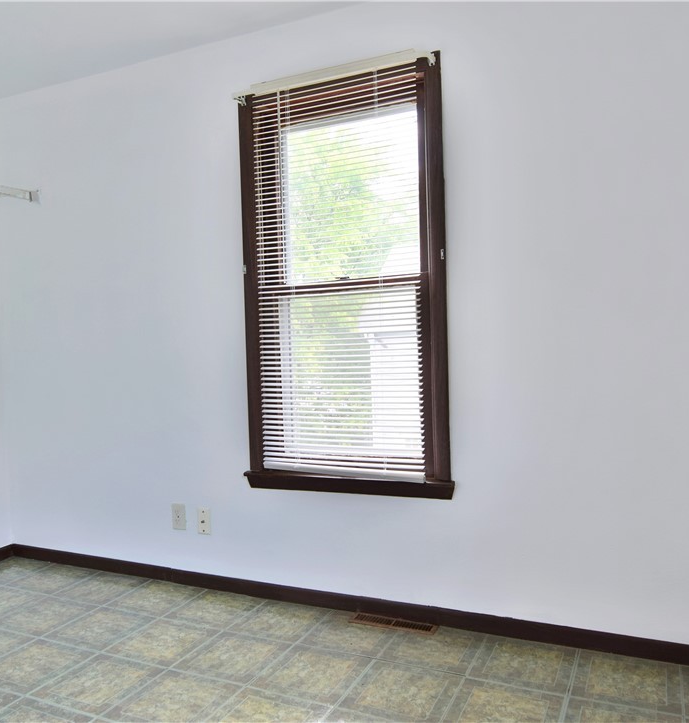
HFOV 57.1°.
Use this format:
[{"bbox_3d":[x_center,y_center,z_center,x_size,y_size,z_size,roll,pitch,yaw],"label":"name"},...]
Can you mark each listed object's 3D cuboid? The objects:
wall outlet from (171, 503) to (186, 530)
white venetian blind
[{"bbox_3d":[-0.737,0.692,2.821,0.071,0.115,0.010,-1,2,25],"label":"wall outlet"},{"bbox_3d":[-0.038,-0.330,2.403,0.685,1.530,0.040,-1,2,25],"label":"white venetian blind"}]

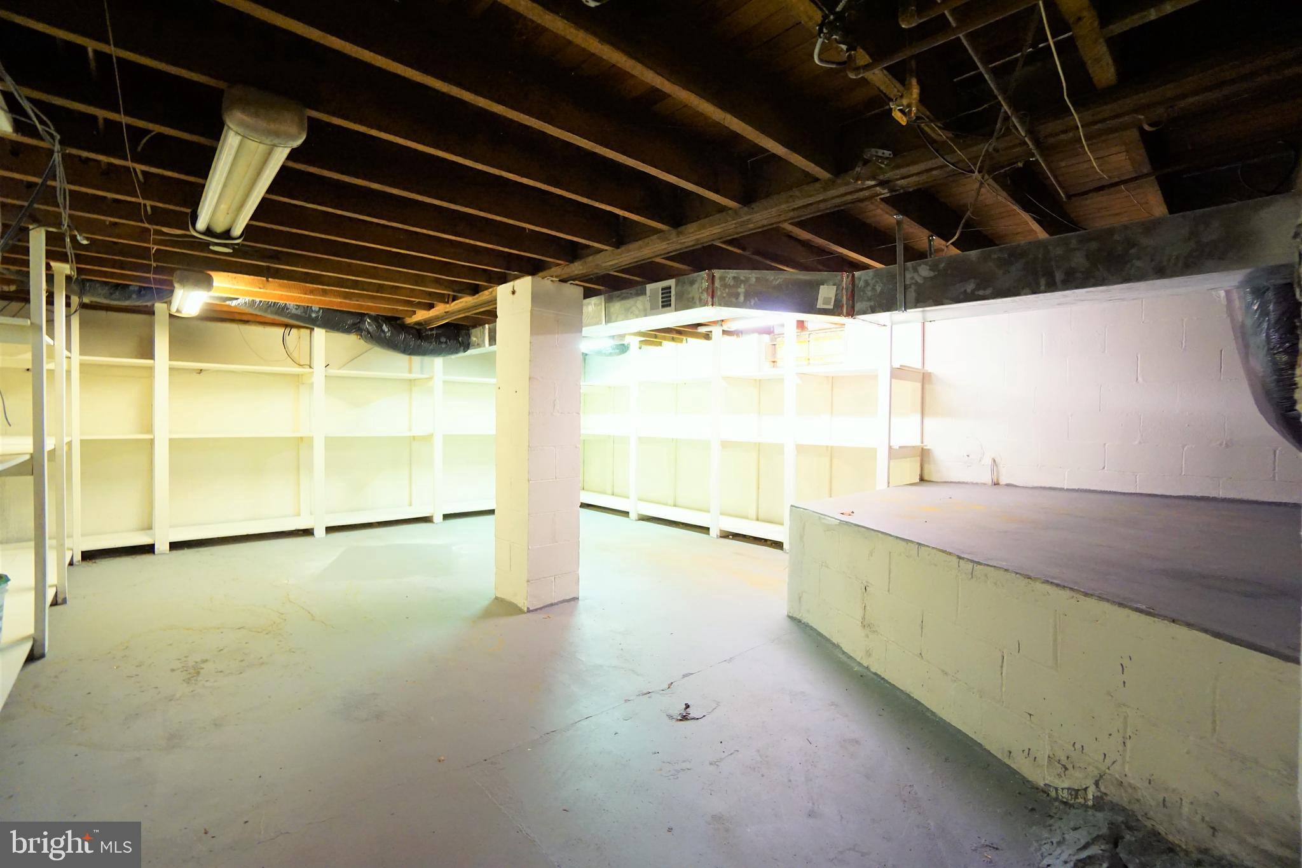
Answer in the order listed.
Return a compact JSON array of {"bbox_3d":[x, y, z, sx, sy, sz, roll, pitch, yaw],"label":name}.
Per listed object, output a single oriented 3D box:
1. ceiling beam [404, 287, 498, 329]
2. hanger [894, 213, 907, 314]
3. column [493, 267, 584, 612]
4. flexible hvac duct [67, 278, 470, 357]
[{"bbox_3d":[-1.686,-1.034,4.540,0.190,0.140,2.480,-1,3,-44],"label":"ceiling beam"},{"bbox_3d":[1.076,-0.729,2.328,0.020,0.410,0.032,-1,3,-44],"label":"hanger"},{"bbox_3d":[-0.729,0.065,3.523,0.385,2.014,0.402,-1,3,-44],"label":"column"},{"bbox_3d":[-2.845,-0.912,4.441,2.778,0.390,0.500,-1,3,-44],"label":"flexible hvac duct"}]

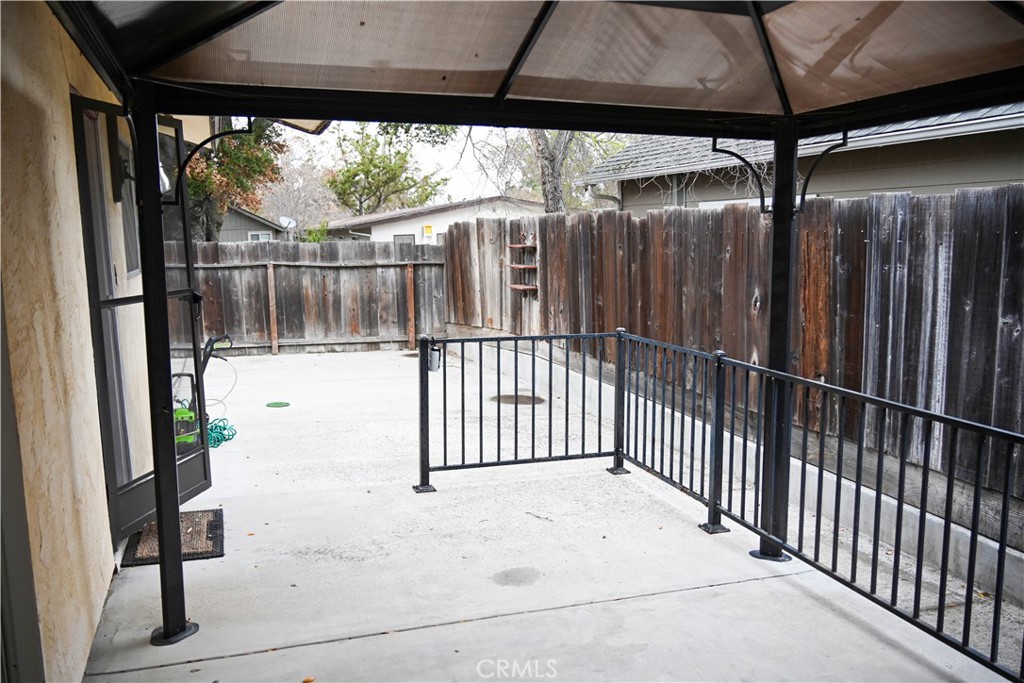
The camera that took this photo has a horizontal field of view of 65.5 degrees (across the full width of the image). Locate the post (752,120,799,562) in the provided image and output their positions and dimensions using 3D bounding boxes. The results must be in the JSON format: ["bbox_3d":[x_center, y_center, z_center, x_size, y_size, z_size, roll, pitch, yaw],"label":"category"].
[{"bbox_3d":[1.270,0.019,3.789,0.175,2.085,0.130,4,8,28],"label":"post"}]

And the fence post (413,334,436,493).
[{"bbox_3d":[-0.549,0.443,4.936,0.128,0.972,0.128,-2,7,-17],"label":"fence post"}]

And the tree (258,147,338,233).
[{"bbox_3d":[-8.961,-5.340,33.432,3.800,5.700,3.800,-2,7,-17],"label":"tree"}]

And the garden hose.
[{"bbox_3d":[-2.262,0.705,6.141,0.270,0.165,0.300,-2,7,-17],"label":"garden hose"}]

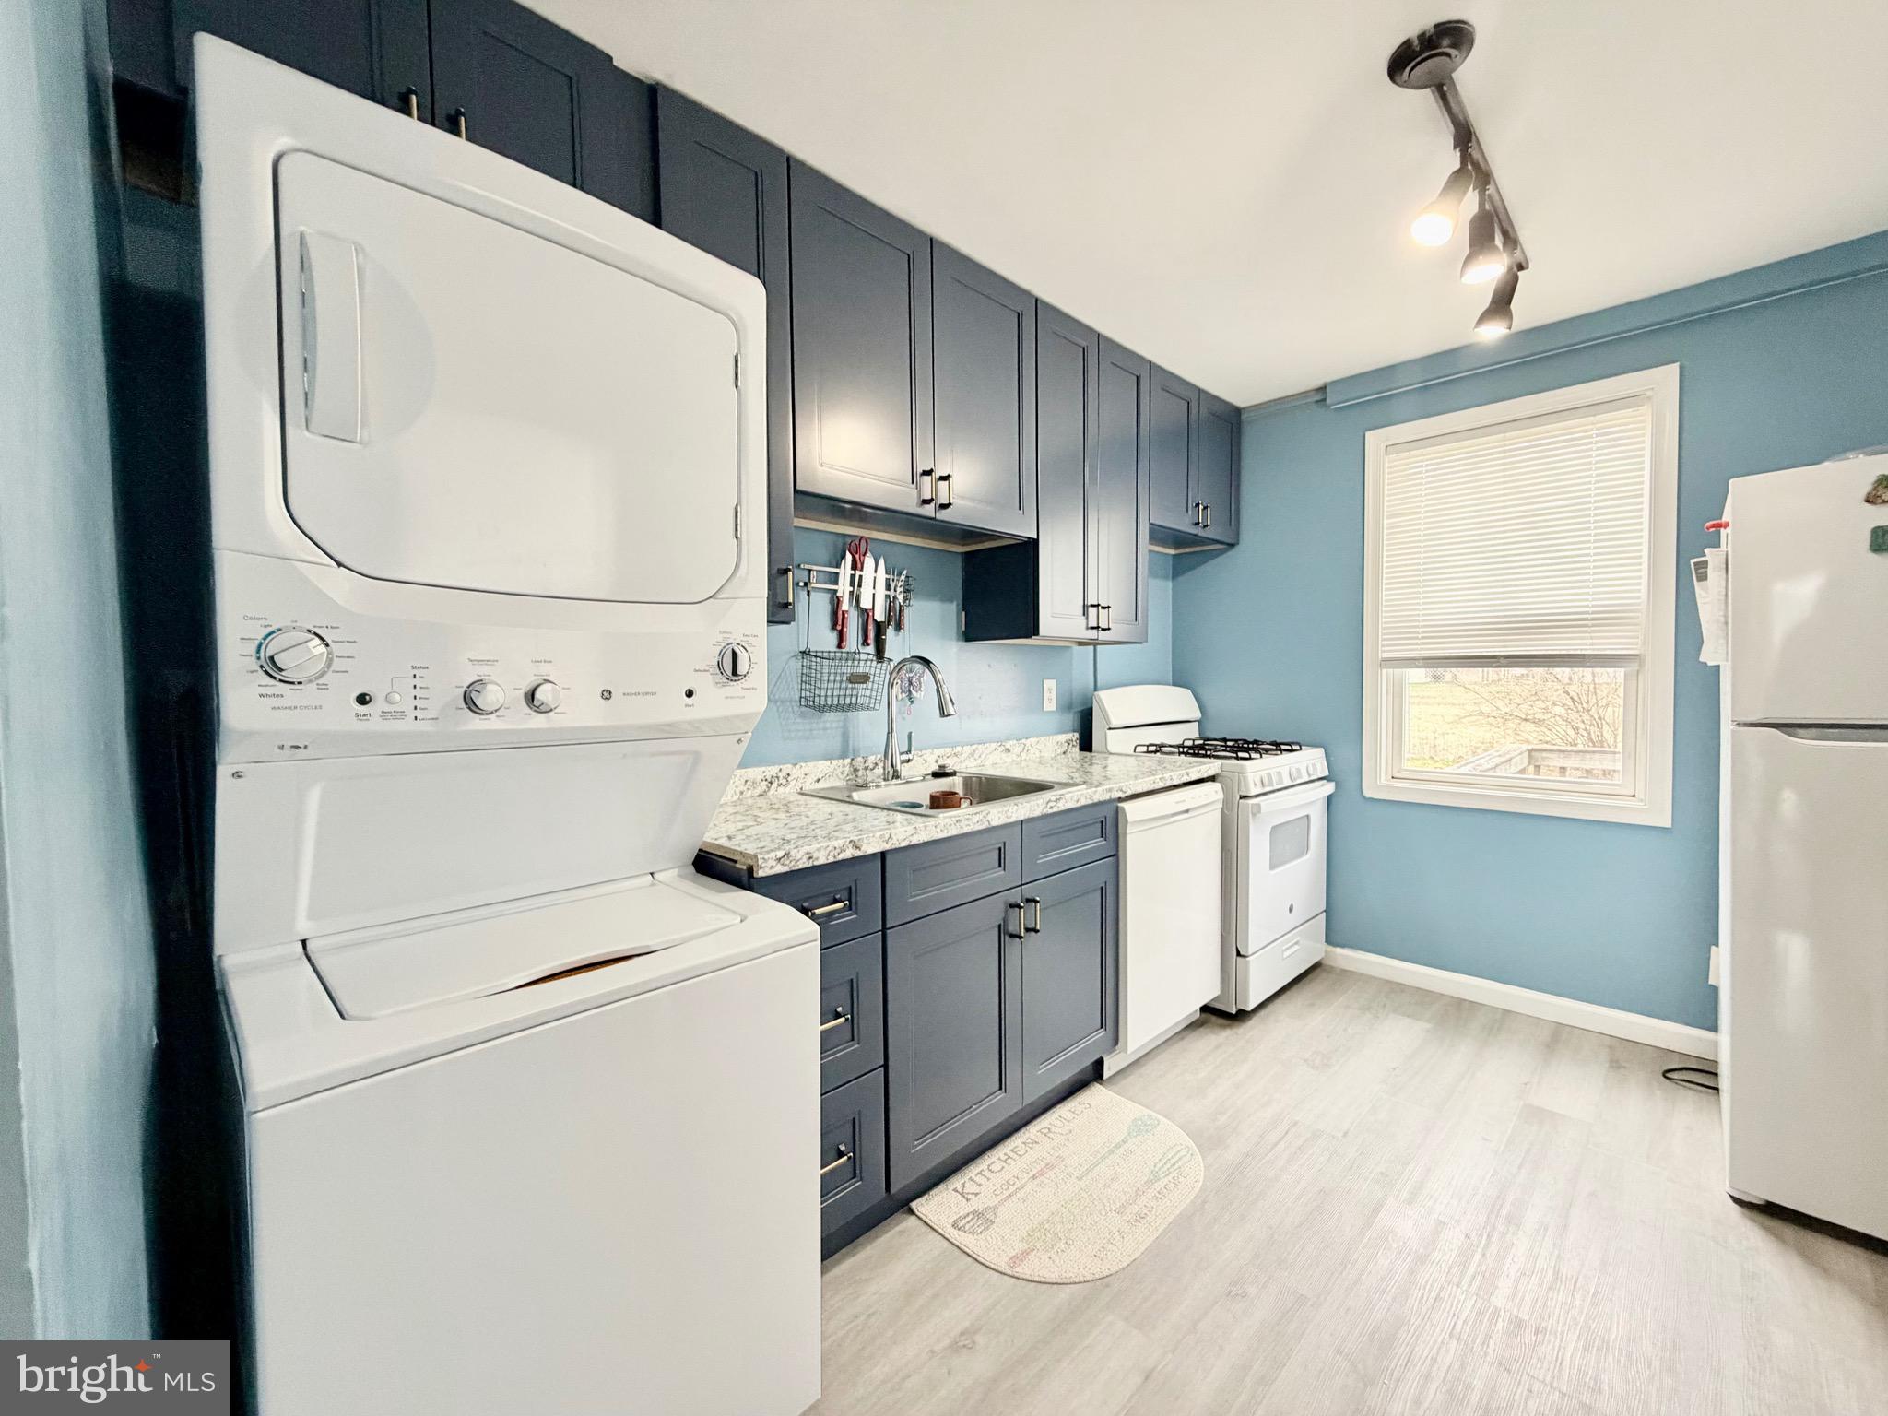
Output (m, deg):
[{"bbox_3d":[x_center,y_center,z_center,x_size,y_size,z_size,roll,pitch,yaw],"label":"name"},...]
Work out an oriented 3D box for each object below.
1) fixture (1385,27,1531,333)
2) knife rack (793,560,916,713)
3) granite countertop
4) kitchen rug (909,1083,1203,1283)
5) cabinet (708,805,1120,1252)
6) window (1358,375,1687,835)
[{"bbox_3d":[1.282,-1.171,1.824,1.110,0.255,0.170,-3,3,-45],"label":"fixture"},{"bbox_3d":[-0.223,-0.205,2.271,0.465,0.420,0.145,-3,3,-45],"label":"knife rack"},{"bbox_3d":[0.079,0.201,2.221,1.817,0.115,0.657,-3,3,-45],"label":"granite countertop"},{"bbox_3d":[0.352,1.157,1.864,0.770,0.012,0.500,-3,3,-45],"label":"kitchen rug"},{"bbox_3d":[-0.136,0.715,2.038,1.205,0.885,0.631,-3,3,-45],"label":"cabinet"},{"bbox_3d":[2.053,-0.363,2.798,0.080,1.480,0.912,-3,3,-45],"label":"window"}]

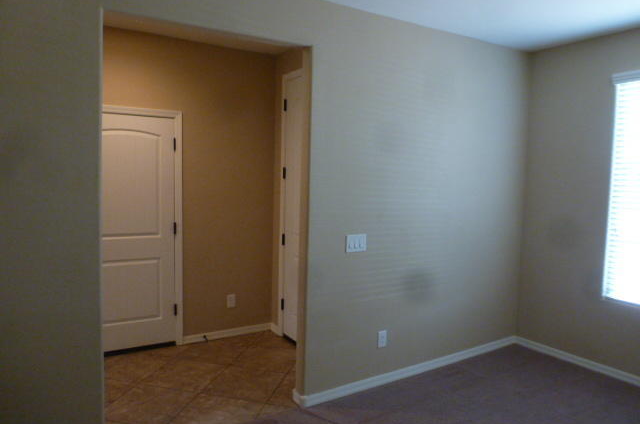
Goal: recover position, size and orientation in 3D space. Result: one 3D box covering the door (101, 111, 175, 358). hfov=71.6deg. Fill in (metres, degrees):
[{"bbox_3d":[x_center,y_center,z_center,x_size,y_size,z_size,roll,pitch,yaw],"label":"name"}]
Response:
[{"bbox_3d":[-1.657,0.183,3.800,0.930,2.115,0.100,-2,5,-31],"label":"door"}]

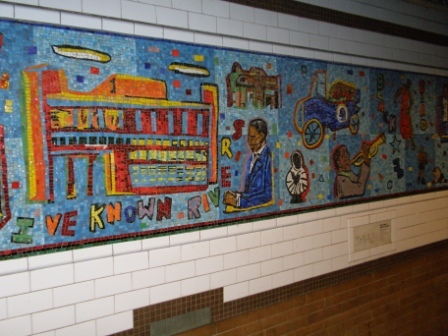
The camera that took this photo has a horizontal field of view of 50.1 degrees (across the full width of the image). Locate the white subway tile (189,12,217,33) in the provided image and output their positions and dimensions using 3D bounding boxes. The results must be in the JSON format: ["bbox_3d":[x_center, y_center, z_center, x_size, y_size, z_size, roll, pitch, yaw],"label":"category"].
[{"bbox_3d":[-0.096,-0.627,2.066,0.152,0.076,0.010,-3,4,-38],"label":"white subway tile"}]

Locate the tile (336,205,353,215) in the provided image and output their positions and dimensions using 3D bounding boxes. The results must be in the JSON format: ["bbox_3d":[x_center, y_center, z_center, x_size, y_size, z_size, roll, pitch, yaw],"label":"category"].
[{"bbox_3d":[0.687,0.238,2.730,0.159,0.044,0.012,-3,3,-38],"label":"tile"}]

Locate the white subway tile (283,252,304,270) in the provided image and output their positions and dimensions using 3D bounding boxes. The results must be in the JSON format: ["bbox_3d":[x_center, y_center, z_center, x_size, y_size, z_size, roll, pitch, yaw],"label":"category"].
[{"bbox_3d":[0.357,0.481,2.482,0.152,0.075,0.010,-3,3,-38],"label":"white subway tile"}]

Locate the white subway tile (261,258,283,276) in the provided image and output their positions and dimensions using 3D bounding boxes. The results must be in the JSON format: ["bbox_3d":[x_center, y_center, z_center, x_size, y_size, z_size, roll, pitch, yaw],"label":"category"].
[{"bbox_3d":[0.237,0.490,2.389,0.152,0.075,0.010,-4,5,-38],"label":"white subway tile"}]

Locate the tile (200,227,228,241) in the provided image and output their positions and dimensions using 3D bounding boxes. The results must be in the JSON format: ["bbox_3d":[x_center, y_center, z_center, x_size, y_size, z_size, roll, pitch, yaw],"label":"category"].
[{"bbox_3d":[-0.049,0.288,2.115,0.150,0.045,0.012,-4,4,-38],"label":"tile"}]

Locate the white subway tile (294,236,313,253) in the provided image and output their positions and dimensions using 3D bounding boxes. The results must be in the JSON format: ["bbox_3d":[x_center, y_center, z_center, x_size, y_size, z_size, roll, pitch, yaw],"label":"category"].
[{"bbox_3d":[0.413,0.403,2.512,0.152,0.074,0.012,-3,4,-38],"label":"white subway tile"}]

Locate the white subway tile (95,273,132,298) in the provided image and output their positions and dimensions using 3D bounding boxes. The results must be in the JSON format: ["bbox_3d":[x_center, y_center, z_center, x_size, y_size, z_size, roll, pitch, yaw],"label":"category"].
[{"bbox_3d":[-0.429,0.453,1.854,0.152,0.075,0.010,-3,3,-38],"label":"white subway tile"}]

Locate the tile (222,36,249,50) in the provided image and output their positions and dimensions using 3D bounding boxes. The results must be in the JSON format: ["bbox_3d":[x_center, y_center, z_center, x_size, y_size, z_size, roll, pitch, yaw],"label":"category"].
[{"bbox_3d":[0.052,-0.567,2.176,0.150,0.050,0.012,-4,5,-38],"label":"tile"}]

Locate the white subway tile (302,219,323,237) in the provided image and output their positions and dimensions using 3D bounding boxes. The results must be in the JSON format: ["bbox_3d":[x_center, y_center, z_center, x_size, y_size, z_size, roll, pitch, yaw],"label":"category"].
[{"bbox_3d":[0.473,0.323,2.565,0.152,0.074,0.010,-3,3,-38],"label":"white subway tile"}]

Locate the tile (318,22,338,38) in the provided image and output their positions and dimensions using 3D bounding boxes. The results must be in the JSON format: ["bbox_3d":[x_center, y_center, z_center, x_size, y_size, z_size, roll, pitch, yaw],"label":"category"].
[{"bbox_3d":[0.562,-0.744,2.588,0.152,0.076,0.010,-3,4,-38],"label":"tile"}]

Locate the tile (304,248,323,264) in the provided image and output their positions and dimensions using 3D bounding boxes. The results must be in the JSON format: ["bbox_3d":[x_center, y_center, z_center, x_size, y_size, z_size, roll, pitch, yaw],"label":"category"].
[{"bbox_3d":[0.475,0.472,2.562,0.152,0.076,0.010,-3,4,-38],"label":"tile"}]

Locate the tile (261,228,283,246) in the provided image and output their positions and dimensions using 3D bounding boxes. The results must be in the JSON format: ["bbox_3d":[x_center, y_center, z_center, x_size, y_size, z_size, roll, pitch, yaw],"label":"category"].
[{"bbox_3d":[0.236,0.338,2.379,0.152,0.075,0.010,-4,5,-38],"label":"tile"}]

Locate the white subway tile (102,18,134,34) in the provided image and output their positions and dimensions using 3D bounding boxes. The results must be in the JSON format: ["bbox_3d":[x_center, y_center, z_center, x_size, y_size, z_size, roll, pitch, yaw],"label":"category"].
[{"bbox_3d":[-0.400,-0.539,1.819,0.133,0.050,0.012,-4,5,-38],"label":"white subway tile"}]

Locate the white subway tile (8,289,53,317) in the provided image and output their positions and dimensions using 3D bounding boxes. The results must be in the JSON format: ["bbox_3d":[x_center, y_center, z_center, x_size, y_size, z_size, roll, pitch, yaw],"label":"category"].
[{"bbox_3d":[-0.672,0.470,1.668,0.152,0.075,0.010,-4,5,-38],"label":"white subway tile"}]

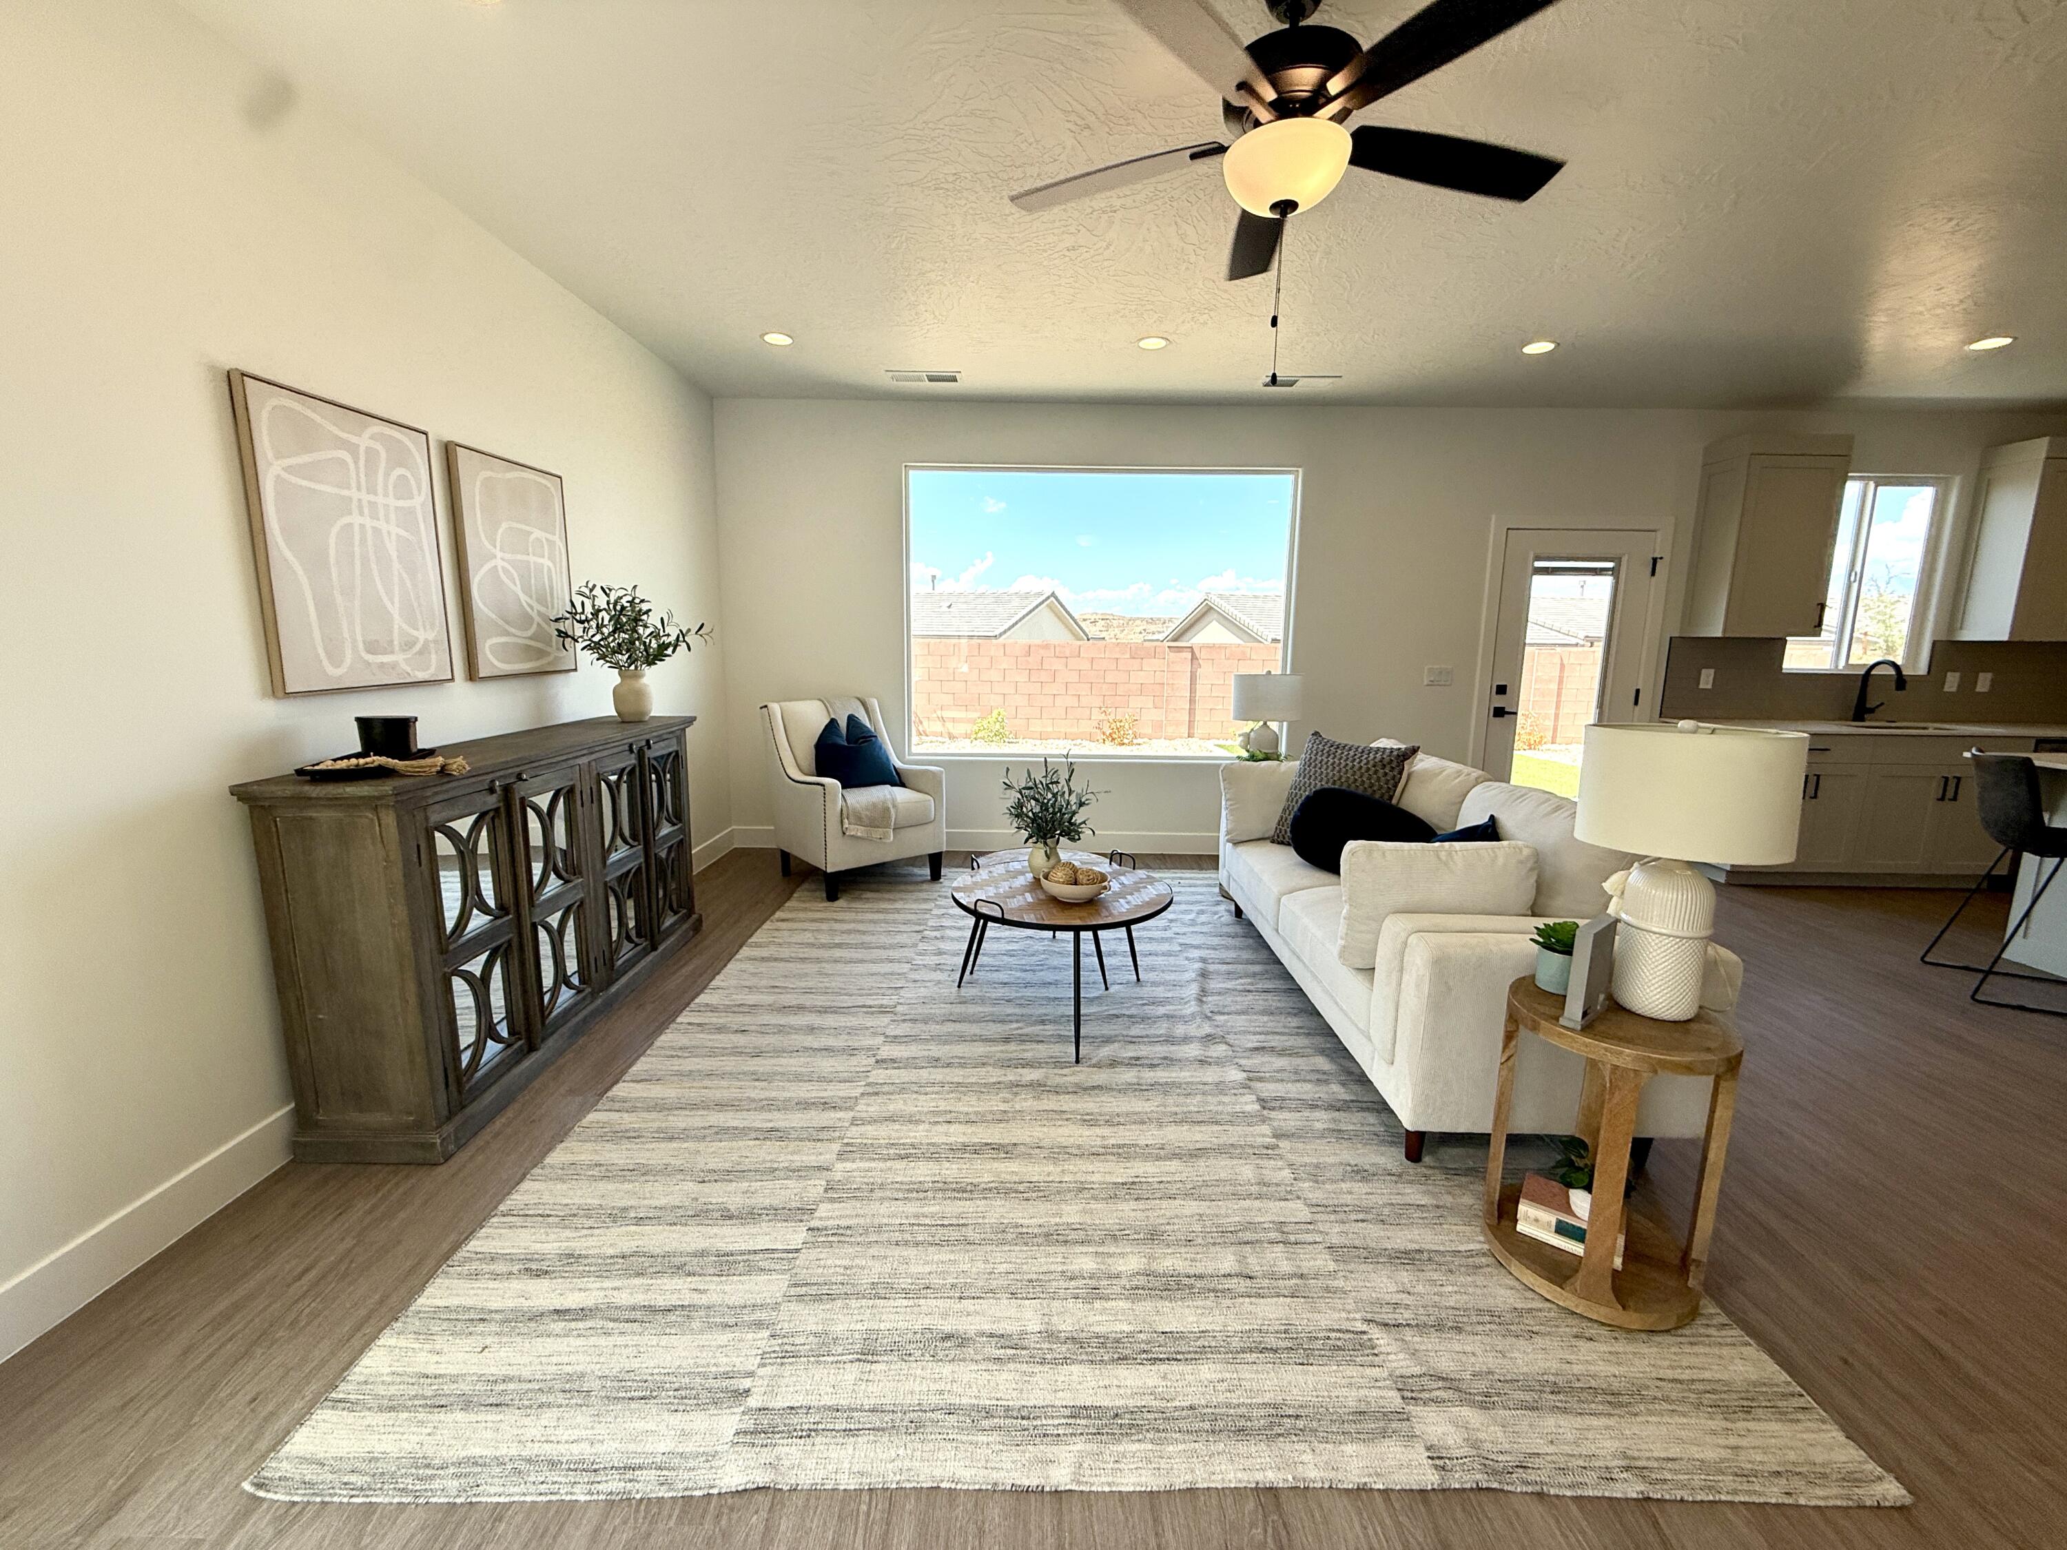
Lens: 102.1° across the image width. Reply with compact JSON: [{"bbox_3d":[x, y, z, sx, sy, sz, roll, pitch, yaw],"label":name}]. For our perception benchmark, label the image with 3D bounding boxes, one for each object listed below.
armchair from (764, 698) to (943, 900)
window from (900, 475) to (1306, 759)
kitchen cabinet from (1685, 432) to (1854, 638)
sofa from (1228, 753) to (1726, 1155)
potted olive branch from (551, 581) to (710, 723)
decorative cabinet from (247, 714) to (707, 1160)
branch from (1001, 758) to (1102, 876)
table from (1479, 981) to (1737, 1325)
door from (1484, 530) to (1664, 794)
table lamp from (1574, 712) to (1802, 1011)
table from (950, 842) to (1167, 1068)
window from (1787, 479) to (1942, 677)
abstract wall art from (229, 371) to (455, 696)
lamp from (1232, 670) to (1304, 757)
[{"bbox_3d":[-1.032,0.081,4.809,0.710,1.000,0.770,-7,12,-38],"label":"armchair"},{"bbox_3d":[0.412,-0.977,5.201,2.390,1.770,0.100,1,9,0],"label":"window"},{"bbox_3d":[4.320,-1.380,4.948,0.580,1.119,0.330,1,9,0],"label":"kitchen cabinet"},{"bbox_3d":[1.385,0.418,3.184,0.890,0.920,2.150,1,9,0],"label":"sofa"},{"bbox_3d":[-1.687,-0.528,3.610,0.560,0.600,0.580,1,9,0],"label":"potted olive branch"},{"bbox_3d":[-1.727,0.375,2.967,0.405,0.975,1.835,1,9,0],"label":"decorative cabinet"},{"bbox_3d":[0.061,0.154,3.016,0.365,0.460,0.340,1,9,0],"label":"branch"},{"bbox_3d":[1.250,0.803,1.838,0.415,0.605,0.415,1,9,0],"label":"table"},{"bbox_3d":[3.332,-0.498,5.279,0.914,2.013,0.045,1,9,0],"label":"door"},{"bbox_3d":[1.337,0.197,1.753,0.386,0.620,0.386,1,9,0],"label":"table lamp"},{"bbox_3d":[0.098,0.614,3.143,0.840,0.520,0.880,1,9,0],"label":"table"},{"bbox_3d":[5.157,-1.229,5.195,0.900,1.180,0.100,1,9,0],"label":"window"},{"bbox_3d":[-1.914,-0.636,2.373,0.040,0.774,0.630,1,9,0],"label":"abstract wall art"},{"bbox_3d":[1.267,-0.260,4.541,0.380,0.620,0.380,1,9,0],"label":"lamp"}]

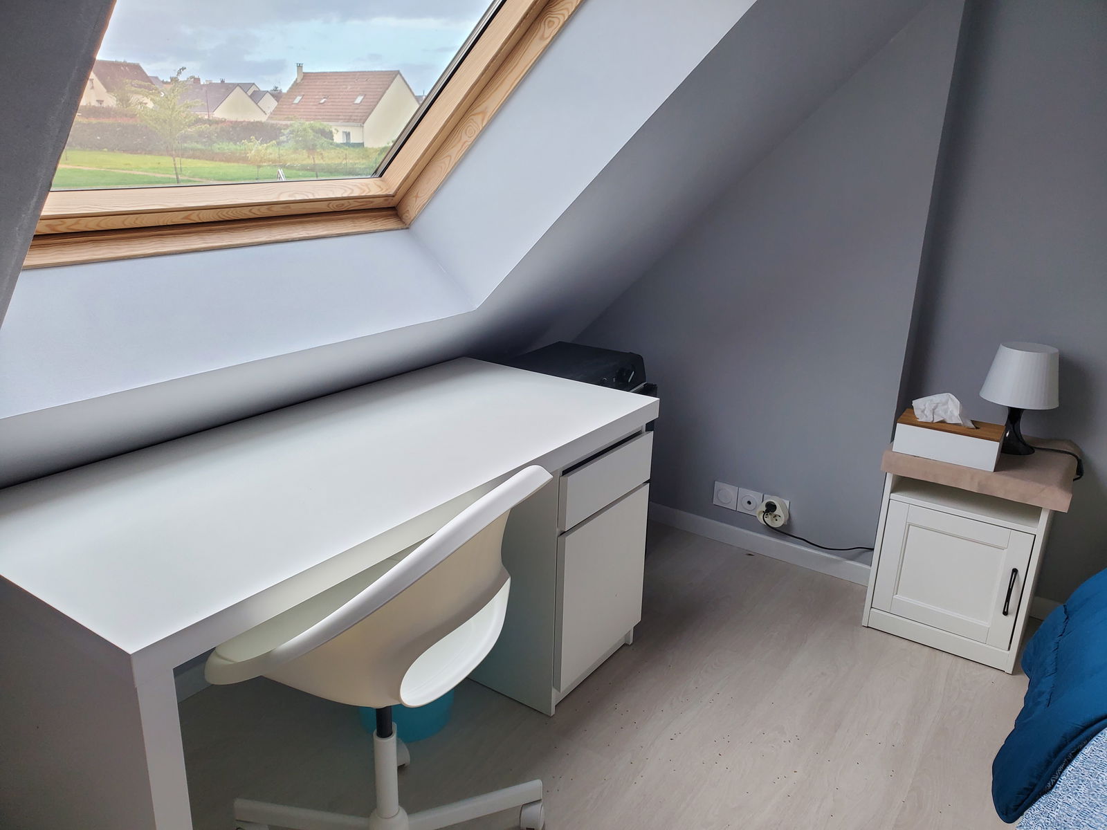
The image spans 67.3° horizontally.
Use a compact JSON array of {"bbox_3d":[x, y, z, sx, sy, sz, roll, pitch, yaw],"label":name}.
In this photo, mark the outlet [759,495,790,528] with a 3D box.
[{"bbox_3d":[0.749,0.328,2.821,0.094,0.093,0.048,13,21,32],"label":"outlet"}]

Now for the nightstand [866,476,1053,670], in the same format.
[{"bbox_3d":[1.195,0.371,2.430,0.409,0.545,0.360,13,21,32],"label":"nightstand"}]

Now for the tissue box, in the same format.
[{"bbox_3d":[1.091,0.067,2.288,0.252,0.081,0.158,13,21,32],"label":"tissue box"}]

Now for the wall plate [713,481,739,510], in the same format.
[{"bbox_3d":[0.597,0.281,2.880,0.085,0.085,0.011,14,22,34],"label":"wall plate"}]

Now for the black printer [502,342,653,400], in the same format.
[{"bbox_3d":[0.037,-0.114,2.541,0.335,0.115,0.430,13,21,32],"label":"black printer"}]

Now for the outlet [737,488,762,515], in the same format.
[{"bbox_3d":[0.684,0.303,2.884,0.086,0.087,0.012,13,21,32],"label":"outlet"}]

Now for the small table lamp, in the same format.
[{"bbox_3d":[1.289,-0.045,2.303,0.194,0.290,0.194,13,21,32],"label":"small table lamp"}]

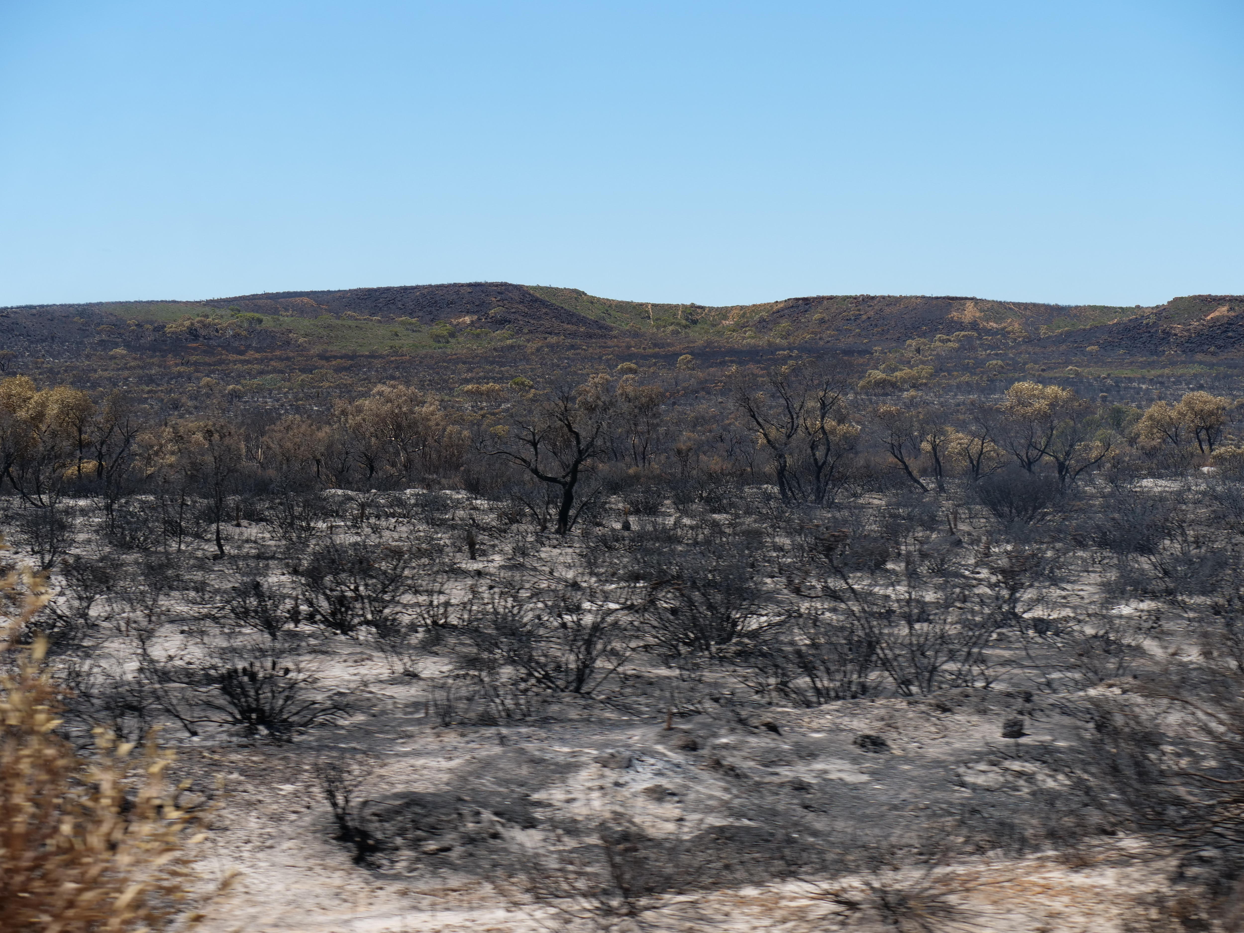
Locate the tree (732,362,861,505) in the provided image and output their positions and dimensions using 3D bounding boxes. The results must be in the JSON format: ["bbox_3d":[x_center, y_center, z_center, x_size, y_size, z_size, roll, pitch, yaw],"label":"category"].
[{"bbox_3d":[5.034,-0.973,73.000,3.560,4.190,3.020,0,2,0],"label":"tree"}]

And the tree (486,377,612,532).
[{"bbox_3d":[-1.544,-0.229,54.000,2.690,3.370,2.420,0,2,0],"label":"tree"}]

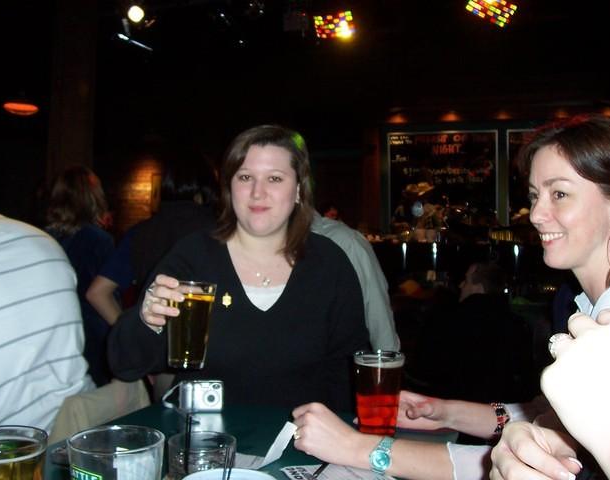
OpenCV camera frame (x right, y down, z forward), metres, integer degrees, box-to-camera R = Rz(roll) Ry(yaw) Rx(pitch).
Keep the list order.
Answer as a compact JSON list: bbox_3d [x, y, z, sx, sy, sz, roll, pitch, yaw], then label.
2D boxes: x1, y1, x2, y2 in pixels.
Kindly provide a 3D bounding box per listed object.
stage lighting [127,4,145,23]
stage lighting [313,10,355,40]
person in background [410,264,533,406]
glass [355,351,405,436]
[{"bbox_3d":[-1.381,-1.854,5.600,0.160,0.160,0.200,0,21,-14],"label":"stage lighting"},{"bbox_3d":[0.229,-1.693,5.400,0.320,0.250,0.250,1,25,-4],"label":"stage lighting"},{"bbox_3d":[0.800,0.720,3.650,0.600,1.250,0.750,0,2,-30],"label":"person in background"},{"bbox_3d":[0.126,0.270,1.170,0.088,0.145,0.088,1,1,0],"label":"glass"}]

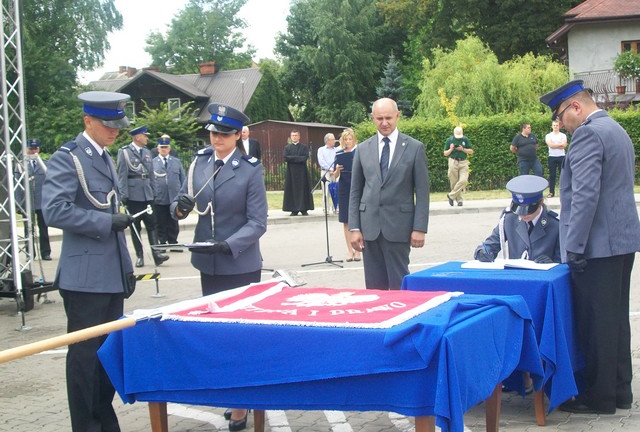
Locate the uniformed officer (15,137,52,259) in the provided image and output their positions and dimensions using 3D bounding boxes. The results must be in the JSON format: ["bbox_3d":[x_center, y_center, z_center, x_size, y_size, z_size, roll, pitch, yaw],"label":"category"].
[{"bbox_3d":[-4.300,-0.143,15.568,0.580,1.540,0.360,-3,4,-6],"label":"uniformed officer"}]

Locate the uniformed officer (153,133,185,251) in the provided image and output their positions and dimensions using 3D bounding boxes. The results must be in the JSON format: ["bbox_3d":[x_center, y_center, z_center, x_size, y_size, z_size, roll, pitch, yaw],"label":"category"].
[{"bbox_3d":[-2.327,-0.370,15.958,0.570,1.770,0.360,-2,4,9],"label":"uniformed officer"}]

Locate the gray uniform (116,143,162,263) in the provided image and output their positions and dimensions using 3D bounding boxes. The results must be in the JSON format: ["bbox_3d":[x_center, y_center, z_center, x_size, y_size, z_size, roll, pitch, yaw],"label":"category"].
[{"bbox_3d":[-2.418,-0.128,13.870,0.620,1.600,0.450,-5,5,-30],"label":"gray uniform"}]

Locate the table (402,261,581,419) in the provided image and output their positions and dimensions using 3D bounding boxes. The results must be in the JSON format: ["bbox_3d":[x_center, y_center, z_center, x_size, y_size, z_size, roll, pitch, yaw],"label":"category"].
[{"bbox_3d":[1.029,0.680,6.039,0.890,0.710,0.760,0,5,29],"label":"table"}]

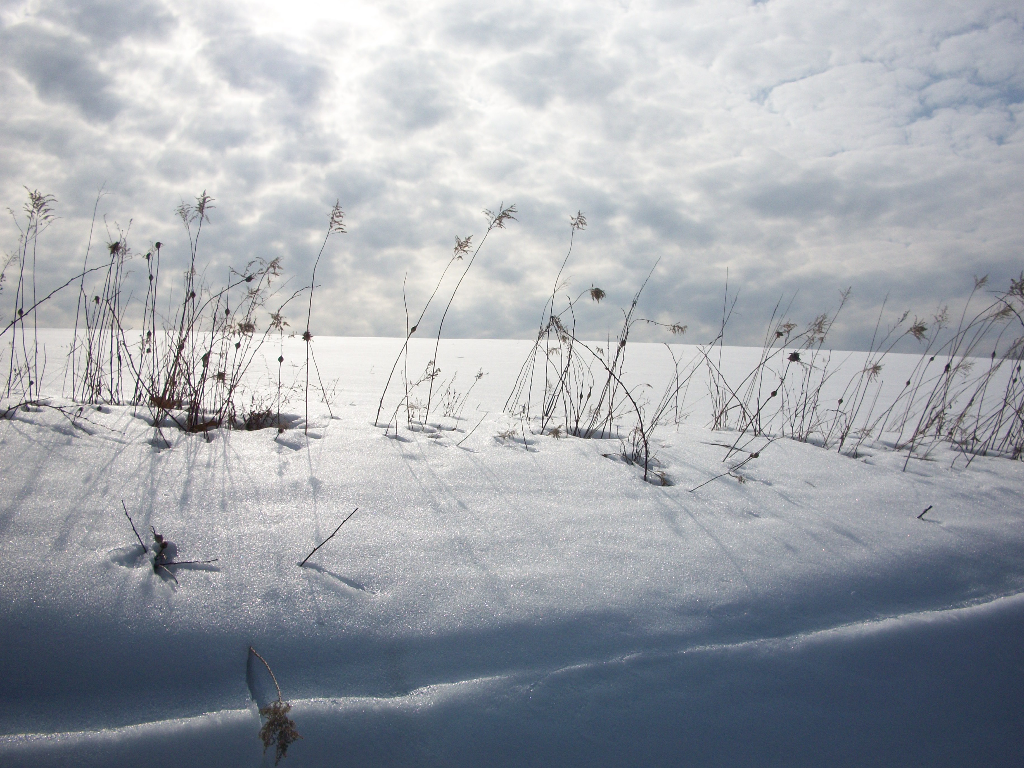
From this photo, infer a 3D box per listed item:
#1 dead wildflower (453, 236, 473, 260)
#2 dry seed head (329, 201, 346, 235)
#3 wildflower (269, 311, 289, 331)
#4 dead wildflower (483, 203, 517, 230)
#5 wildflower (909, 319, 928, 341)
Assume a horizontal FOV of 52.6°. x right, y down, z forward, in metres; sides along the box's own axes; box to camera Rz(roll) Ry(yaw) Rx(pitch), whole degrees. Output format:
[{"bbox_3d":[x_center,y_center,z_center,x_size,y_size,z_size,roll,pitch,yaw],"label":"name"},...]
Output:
[{"bbox_3d":[-0.193,-0.535,4.050,0.075,0.091,0.070,1,1,0],"label":"dead wildflower"},{"bbox_3d":[-0.657,-0.628,3.900,0.063,0.127,0.065,1,1,0],"label":"dry seed head"},{"bbox_3d":[-0.899,-0.241,4.000,0.077,0.077,0.070,1,1,0],"label":"wildflower"},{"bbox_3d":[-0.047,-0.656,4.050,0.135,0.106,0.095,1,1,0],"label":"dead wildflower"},{"bbox_3d":[1.649,-0.222,4.200,0.075,0.091,0.070,1,1,0],"label":"wildflower"}]

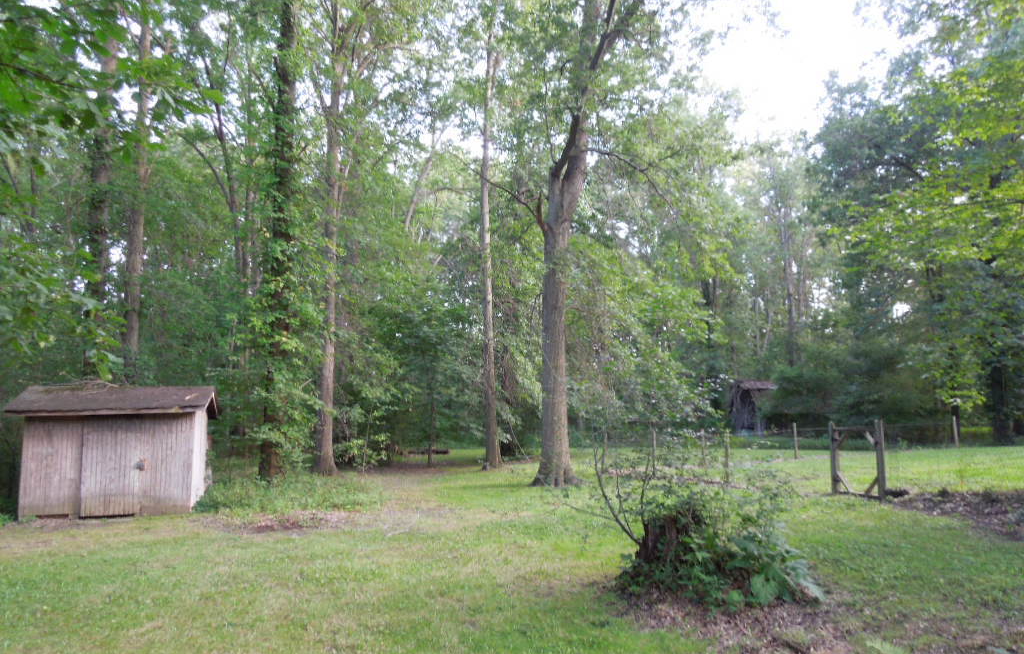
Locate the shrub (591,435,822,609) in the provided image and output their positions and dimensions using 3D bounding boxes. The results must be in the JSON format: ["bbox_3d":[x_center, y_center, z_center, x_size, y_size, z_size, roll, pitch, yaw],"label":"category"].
[{"bbox_3d":[2.120,2.070,8.150,2.300,1.570,1.900,0,-6,0],"label":"shrub"}]

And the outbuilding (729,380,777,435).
[{"bbox_3d":[12.851,4.314,39.538,2.150,2.900,2.200,0,-6,0],"label":"outbuilding"}]

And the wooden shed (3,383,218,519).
[{"bbox_3d":[-7.606,2.334,14.447,3.221,2.335,2.400,2,-6,-16],"label":"wooden shed"}]

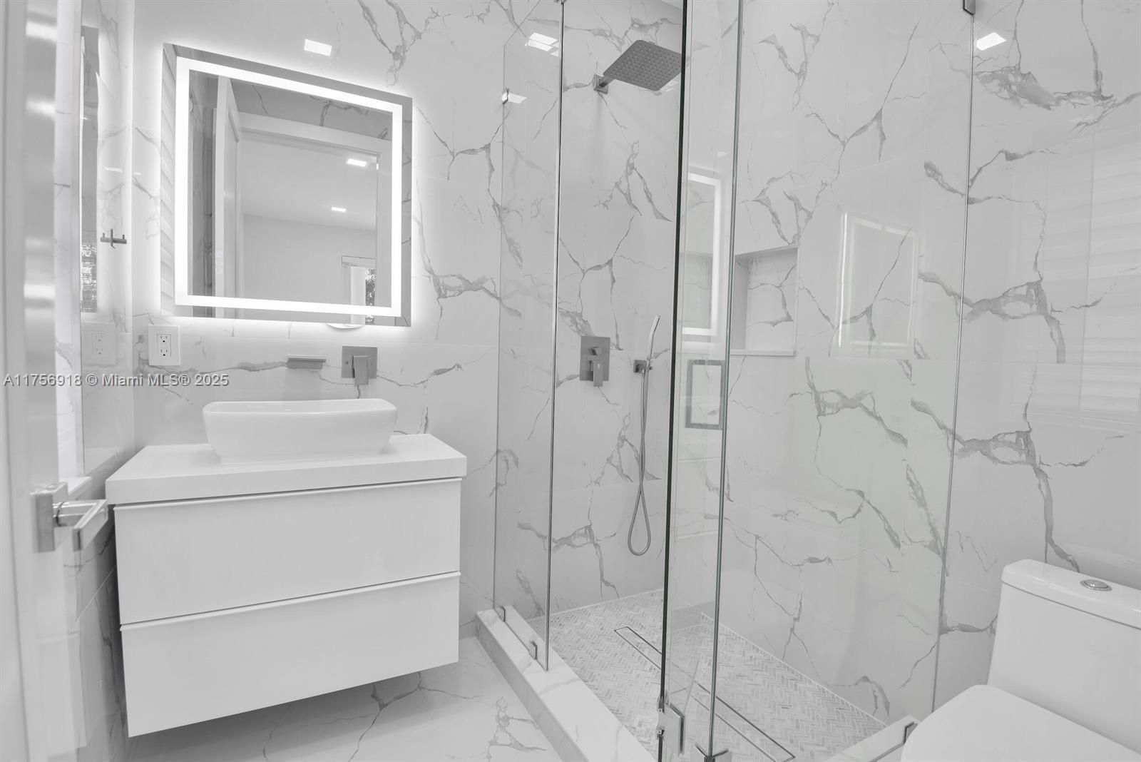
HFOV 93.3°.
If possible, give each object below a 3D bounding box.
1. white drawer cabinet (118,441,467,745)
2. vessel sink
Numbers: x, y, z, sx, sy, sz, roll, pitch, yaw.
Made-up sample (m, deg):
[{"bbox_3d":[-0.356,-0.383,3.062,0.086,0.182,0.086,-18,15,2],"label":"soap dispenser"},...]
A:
[{"bbox_3d":[-0.791,0.523,1.625,0.835,0.623,0.443,0,4,-27],"label":"white drawer cabinet"},{"bbox_3d":[-0.794,0.143,1.610,0.494,0.136,0.363,0,4,-27],"label":"vessel sink"}]

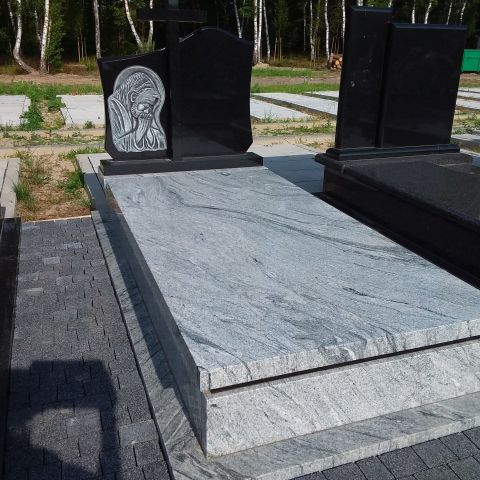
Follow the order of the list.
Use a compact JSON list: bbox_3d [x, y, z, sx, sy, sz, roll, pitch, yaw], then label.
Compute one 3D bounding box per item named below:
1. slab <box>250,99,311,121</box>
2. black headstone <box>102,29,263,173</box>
[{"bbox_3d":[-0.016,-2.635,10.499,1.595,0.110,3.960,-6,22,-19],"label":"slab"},{"bbox_3d":[-0.382,-0.934,3.480,1.122,0.902,0.242,-6,20,-19],"label":"black headstone"}]

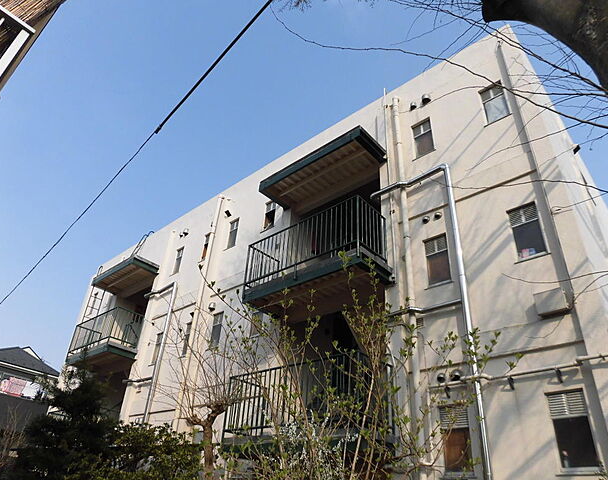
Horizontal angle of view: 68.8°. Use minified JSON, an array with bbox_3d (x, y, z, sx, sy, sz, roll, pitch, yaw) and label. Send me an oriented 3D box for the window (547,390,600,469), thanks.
[{"bbox_3d":[3.041,2.159,5.031,0.406,0.842,0.102,-23,-42,36],"label":"window"}]

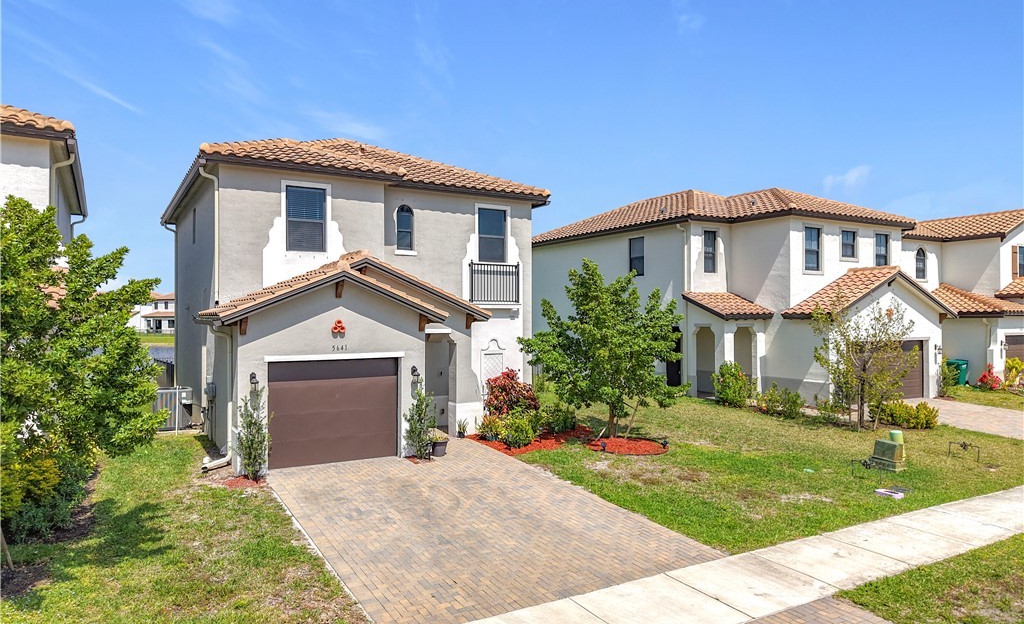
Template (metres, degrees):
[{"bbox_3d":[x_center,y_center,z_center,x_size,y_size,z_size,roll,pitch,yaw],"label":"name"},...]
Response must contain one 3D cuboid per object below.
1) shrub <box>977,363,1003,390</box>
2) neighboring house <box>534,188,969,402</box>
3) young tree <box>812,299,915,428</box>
[{"bbox_3d":[19.329,2.628,28.745,0.970,1.060,0.920,0,0,0],"label":"shrub"},{"bbox_3d":[8.562,-1.170,31.056,10.000,8.770,16.300,0,0,-30],"label":"neighboring house"},{"bbox_3d":[9.551,1.431,19.309,2.700,3.500,2.600,0,0,0],"label":"young tree"}]

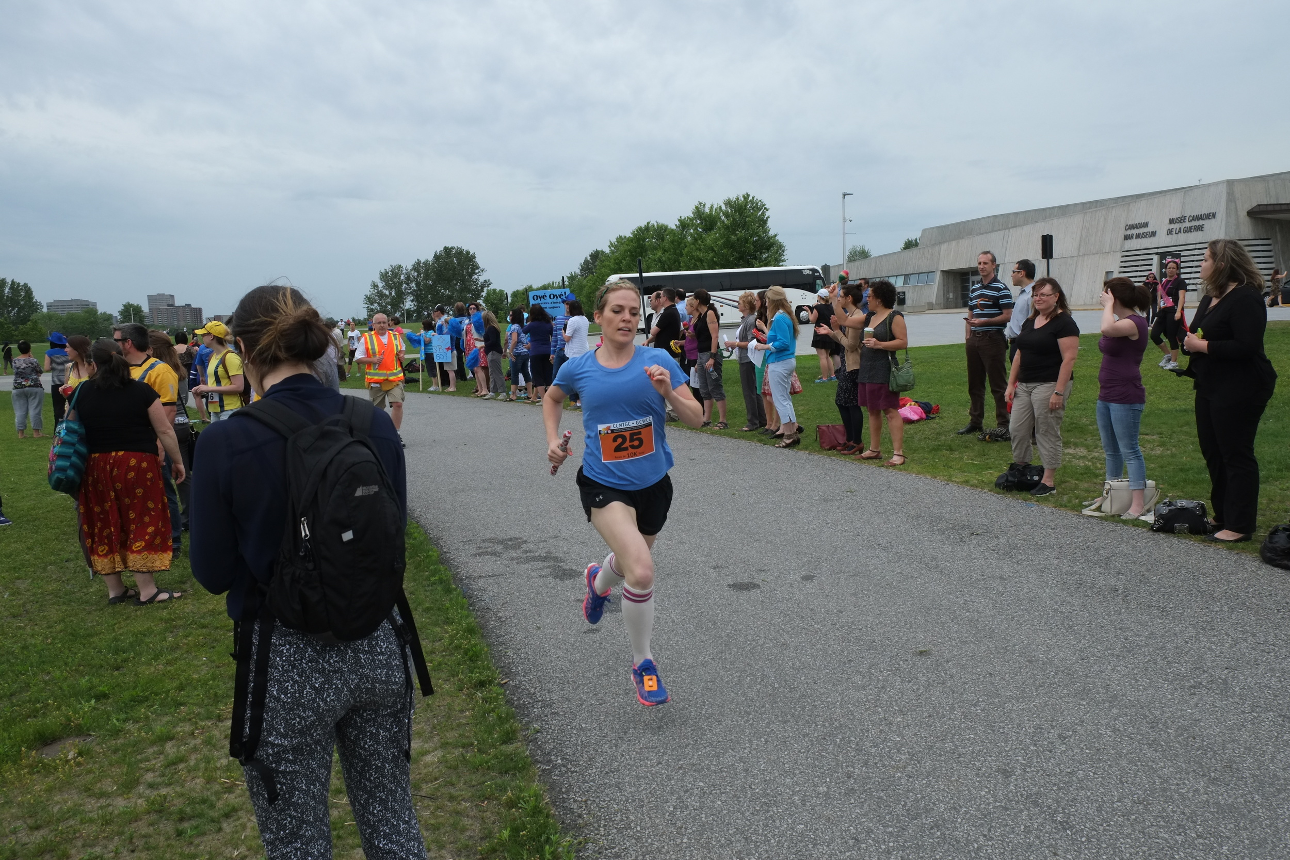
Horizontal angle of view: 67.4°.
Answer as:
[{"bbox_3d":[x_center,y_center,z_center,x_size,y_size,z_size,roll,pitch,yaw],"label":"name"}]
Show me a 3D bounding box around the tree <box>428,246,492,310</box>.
[{"bbox_3d":[-25.878,-20.235,135.000,8.800,10.800,8.000,-2,7,0],"label":"tree"}]

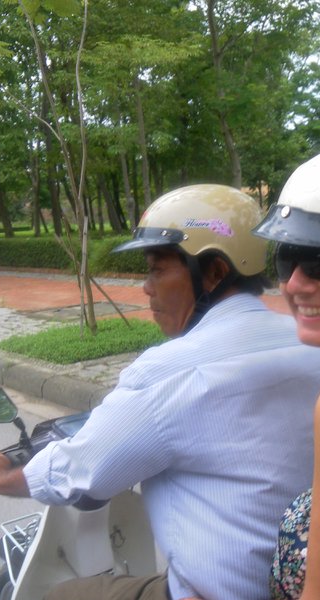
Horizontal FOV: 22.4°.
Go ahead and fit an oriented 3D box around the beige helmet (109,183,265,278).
[{"bbox_3d":[0.059,-0.139,1.600,0.302,0.182,0.225,-2,5,2],"label":"beige helmet"}]

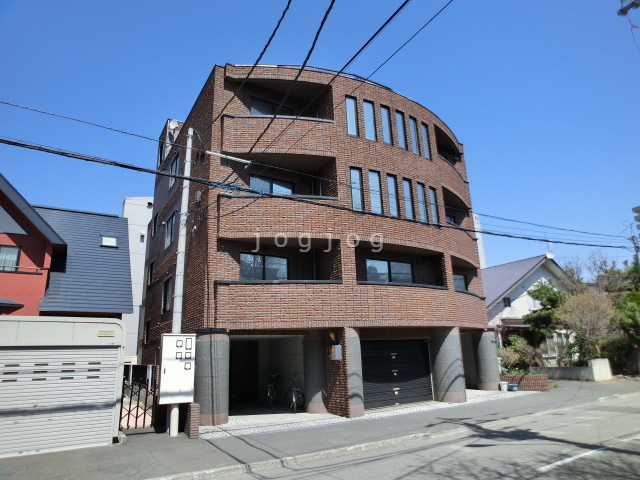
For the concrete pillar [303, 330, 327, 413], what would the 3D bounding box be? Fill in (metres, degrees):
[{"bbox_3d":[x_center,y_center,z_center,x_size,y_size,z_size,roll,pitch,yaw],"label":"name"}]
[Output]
[{"bbox_3d":[-0.129,4.033,12.078,0.660,2.415,0.679,-2,-16,-1],"label":"concrete pillar"}]

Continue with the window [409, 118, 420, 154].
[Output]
[{"bbox_3d":[3.614,-3.987,14.987,0.460,1.600,0.120,10,-20,-36],"label":"window"}]

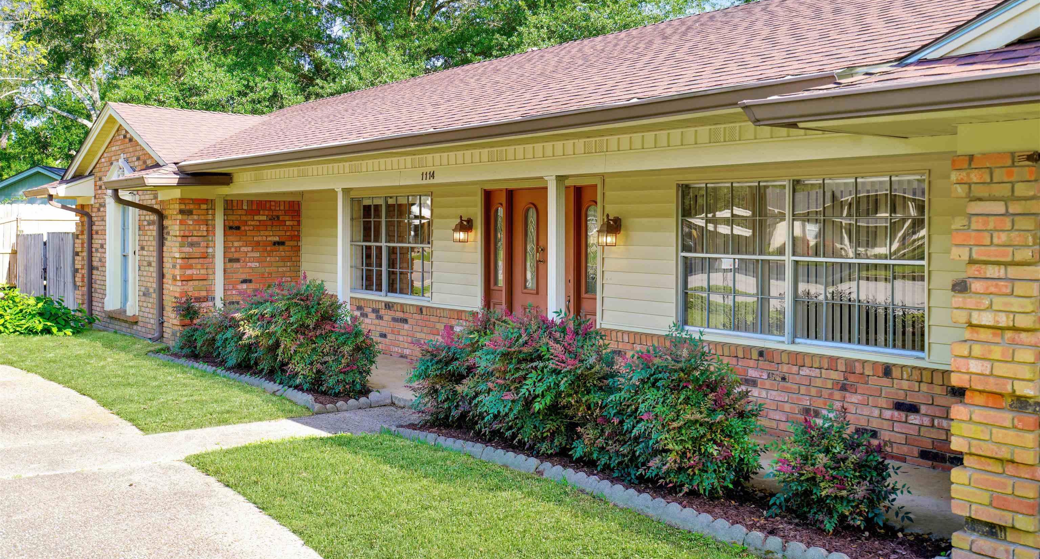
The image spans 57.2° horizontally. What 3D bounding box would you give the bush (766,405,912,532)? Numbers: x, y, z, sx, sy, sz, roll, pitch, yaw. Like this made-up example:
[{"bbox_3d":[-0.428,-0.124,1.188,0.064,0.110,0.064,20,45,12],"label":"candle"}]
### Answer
[{"bbox_3d":[1.851,1.084,5.515,0.790,0.695,0.770,-2,4,-39],"label":"bush"}]

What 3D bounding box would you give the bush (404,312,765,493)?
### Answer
[{"bbox_3d":[0.343,0.820,7.407,0.980,1.030,3.670,-2,4,-39],"label":"bush"}]

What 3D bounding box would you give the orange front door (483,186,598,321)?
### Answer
[{"bbox_3d":[0.229,0.057,10.277,0.140,2.090,1.890,-2,4,-39],"label":"orange front door"}]

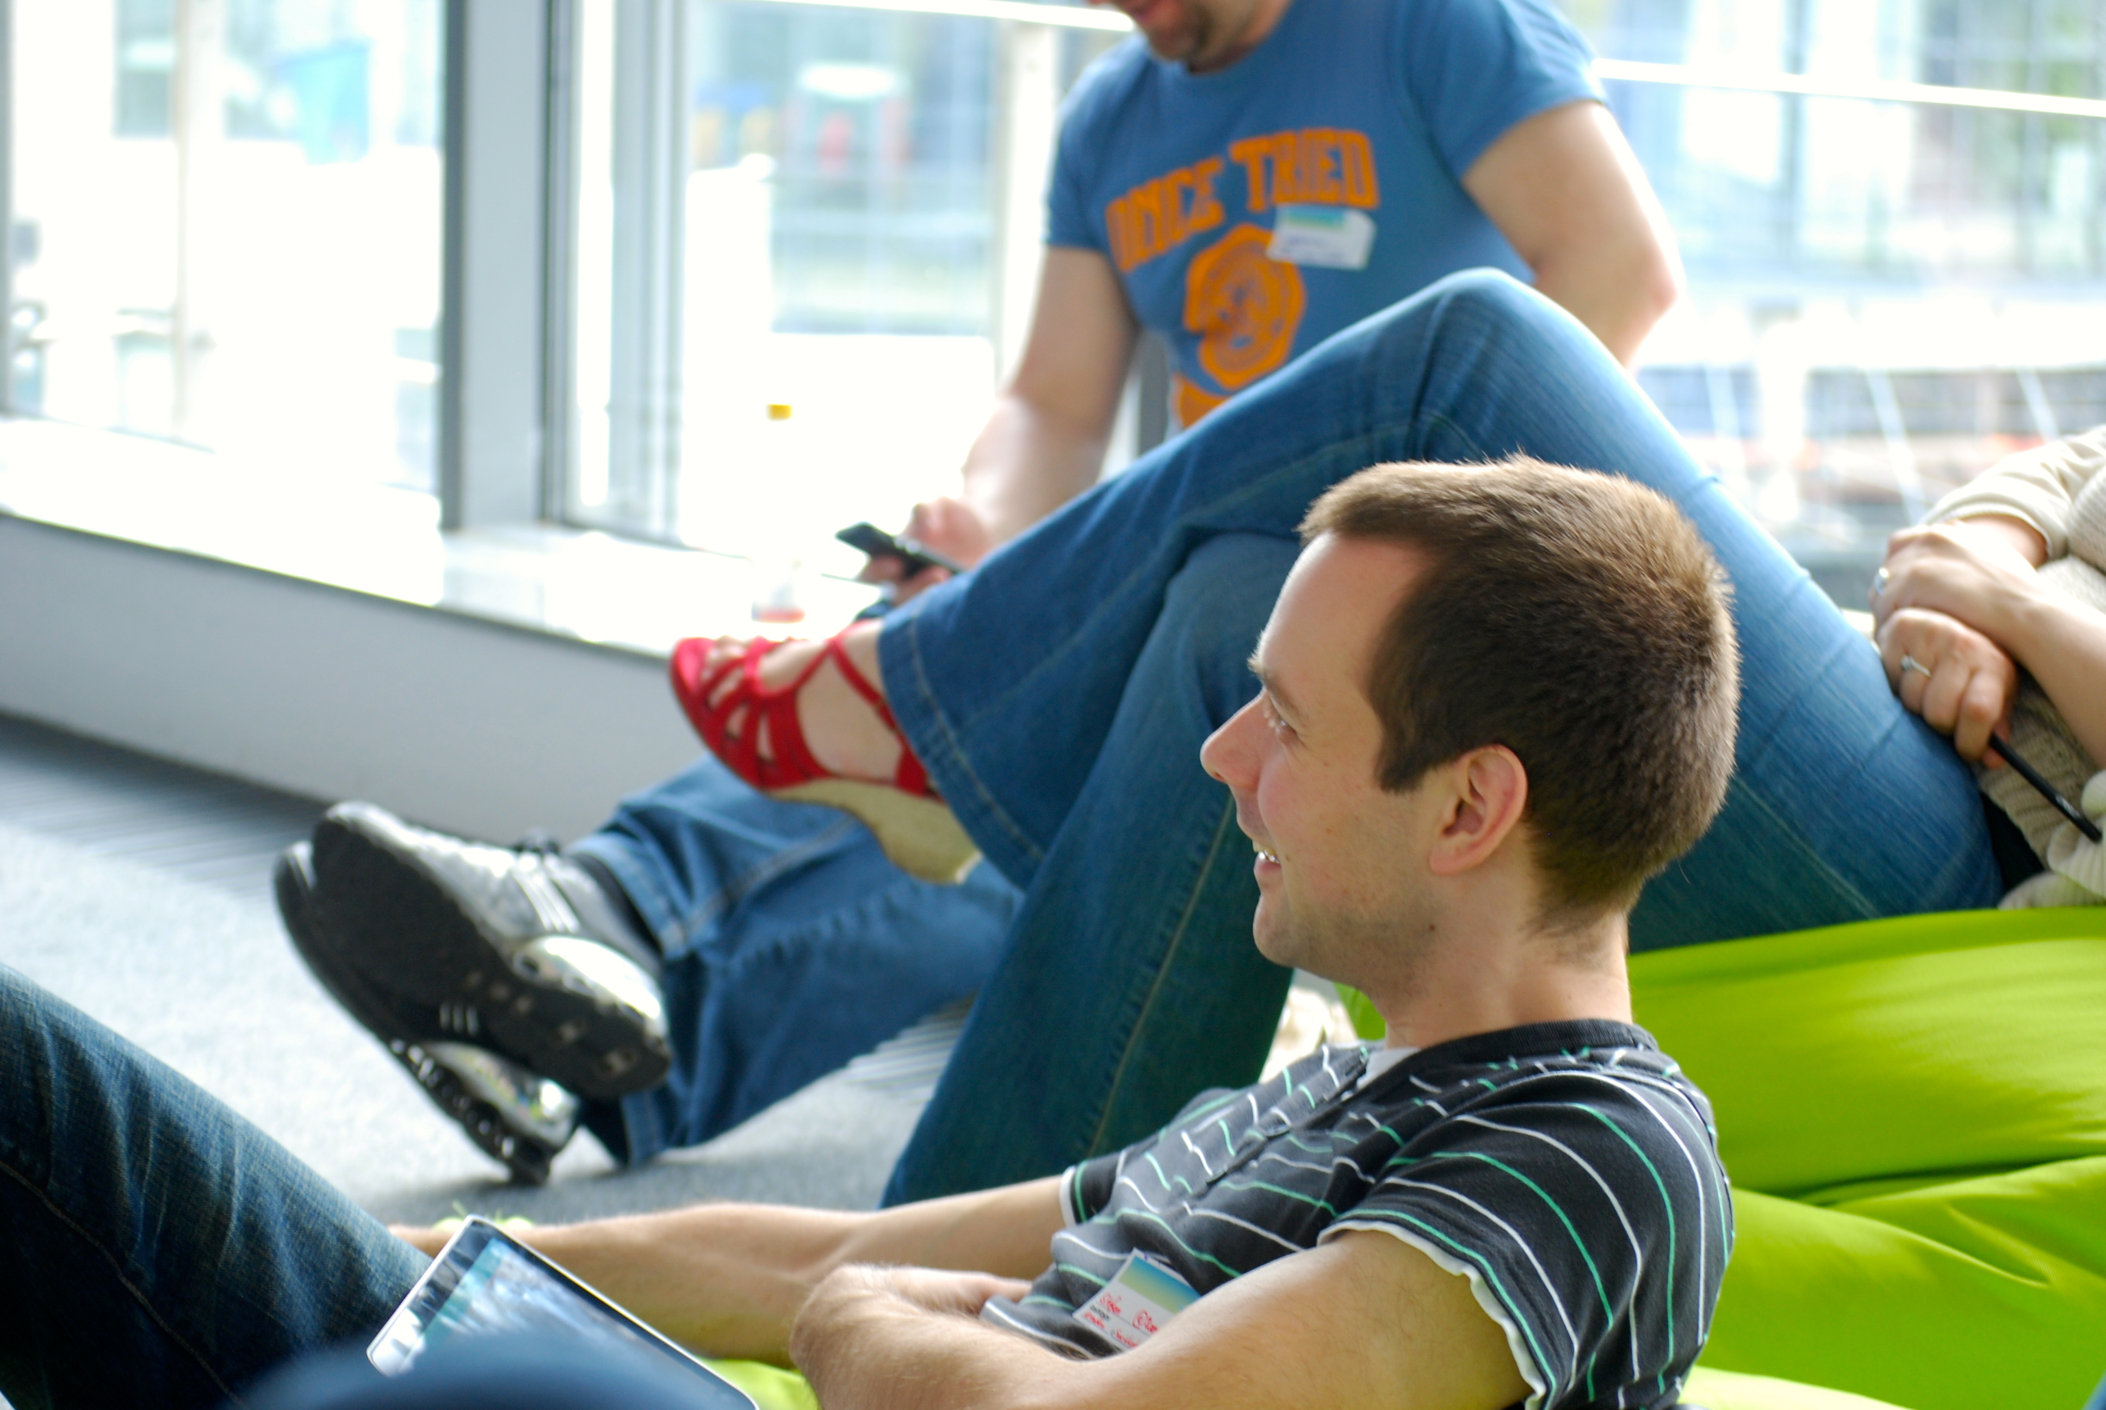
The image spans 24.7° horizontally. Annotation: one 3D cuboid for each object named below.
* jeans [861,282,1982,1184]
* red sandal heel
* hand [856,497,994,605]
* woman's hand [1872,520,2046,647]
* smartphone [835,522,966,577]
[{"bbox_3d":[0.243,0.074,3.000,0.750,0.660,0.400,5,10,18],"label":"jeans"},{"bbox_3d":[-0.140,0.019,3.080,0.235,0.125,0.088,30,13,8],"label":"red sandal heel"},{"bbox_3d":[-0.096,-0.118,3.670,0.108,0.088,0.090,-4,11,-31],"label":"hand"},{"bbox_3d":[0.530,-0.069,2.810,0.105,0.075,0.080,-5,19,21],"label":"woman's hand"},{"bbox_3d":[-0.109,-0.114,3.650,0.115,0.013,0.060,25,-18,-16],"label":"smartphone"}]

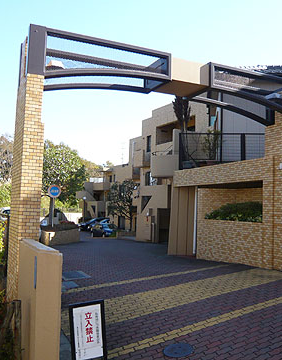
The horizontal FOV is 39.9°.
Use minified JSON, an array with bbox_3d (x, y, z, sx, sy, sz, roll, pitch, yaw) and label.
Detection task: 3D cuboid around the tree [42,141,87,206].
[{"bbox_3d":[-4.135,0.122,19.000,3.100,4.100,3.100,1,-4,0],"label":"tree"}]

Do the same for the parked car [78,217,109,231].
[{"bbox_3d":[-5.094,4.928,43.000,4.400,1.500,1.700,5,-6,-44],"label":"parked car"}]

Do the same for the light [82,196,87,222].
[{"bbox_3d":[-6.839,3.631,47.000,0.400,3.300,0.400,1,-4,0],"label":"light"}]

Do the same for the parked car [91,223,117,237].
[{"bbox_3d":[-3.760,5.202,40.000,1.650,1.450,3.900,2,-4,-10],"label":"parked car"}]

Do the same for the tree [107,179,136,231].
[{"bbox_3d":[-1.908,2.447,38.000,2.800,5.200,2.800,1,-4,0],"label":"tree"}]

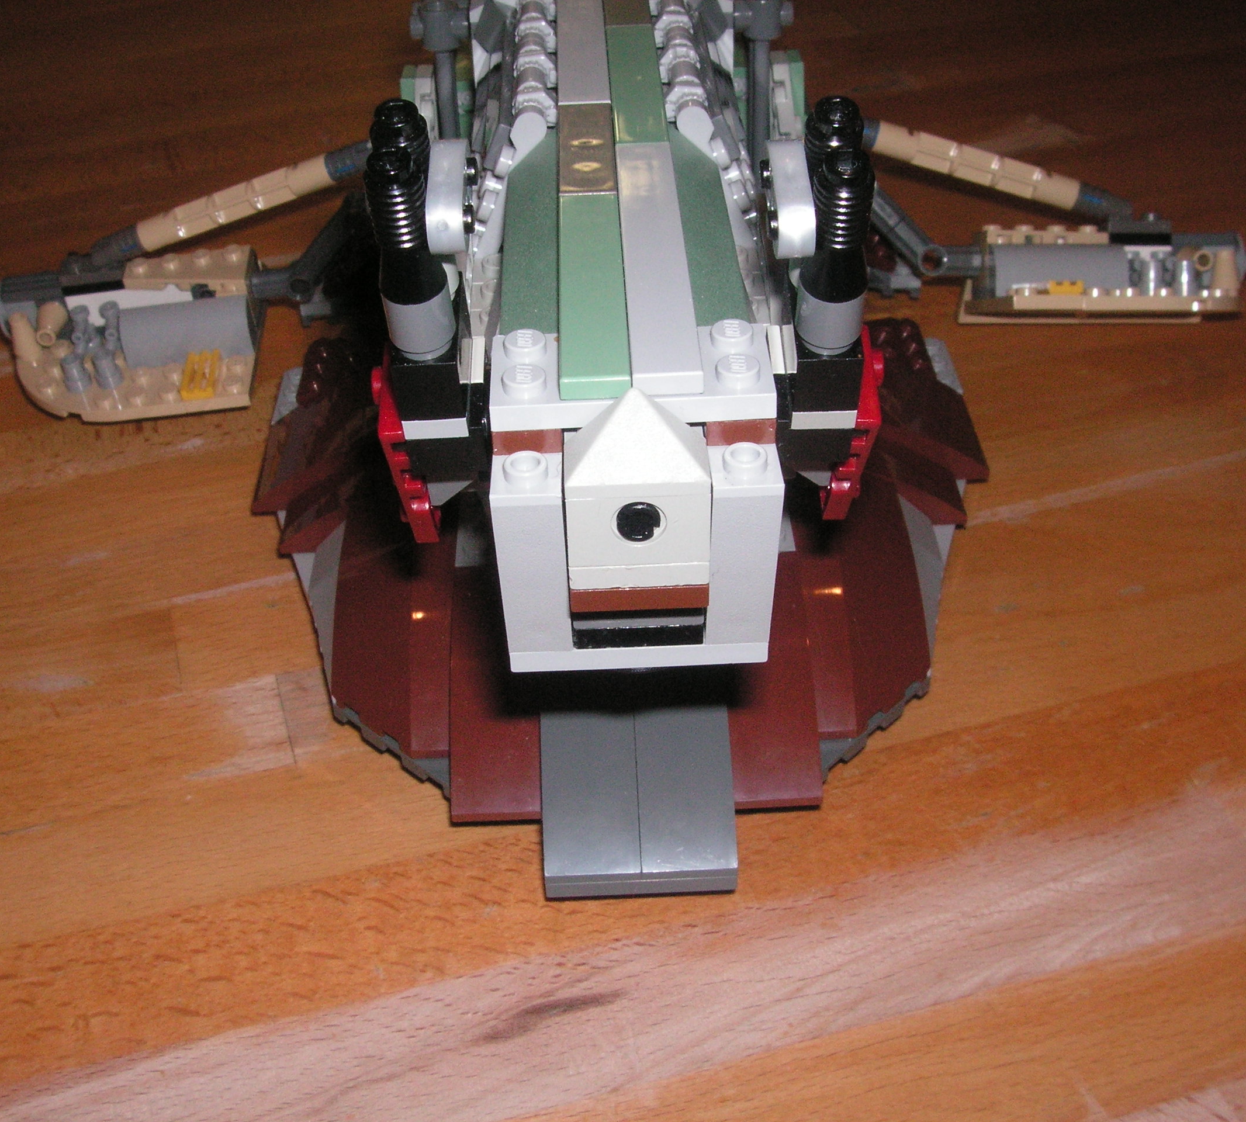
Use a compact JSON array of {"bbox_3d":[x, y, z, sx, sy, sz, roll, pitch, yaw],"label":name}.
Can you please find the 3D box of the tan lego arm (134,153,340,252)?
[{"bbox_3d":[-0.095,-0.087,0.403,0.056,0.008,0.008,-14,35,19],"label":"tan lego arm"}]

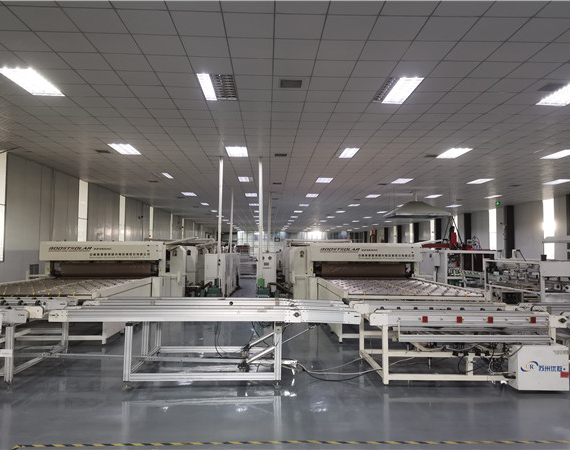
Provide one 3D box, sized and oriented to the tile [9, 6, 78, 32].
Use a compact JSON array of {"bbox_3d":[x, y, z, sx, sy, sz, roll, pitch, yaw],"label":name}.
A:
[{"bbox_3d":[-2.824,-2.425,5.327,0.600,0.020,0.600,0,-3,-2],"label":"tile"}]

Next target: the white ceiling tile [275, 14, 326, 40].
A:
[{"bbox_3d":[0.174,-2.408,5.450,0.600,0.020,0.600,0,-3,-2],"label":"white ceiling tile"}]

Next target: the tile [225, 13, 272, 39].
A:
[{"bbox_3d":[-0.430,-2.416,5.429,0.600,0.020,0.600,0,-3,-2],"label":"tile"}]

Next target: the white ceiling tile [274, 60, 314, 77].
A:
[{"bbox_3d":[0.123,-2.340,6.649,0.600,0.020,0.600,0,-3,-2],"label":"white ceiling tile"}]

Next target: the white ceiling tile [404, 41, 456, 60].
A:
[{"bbox_3d":[1.945,-2.364,6.118,0.600,0.020,0.600,0,-3,-2],"label":"white ceiling tile"}]

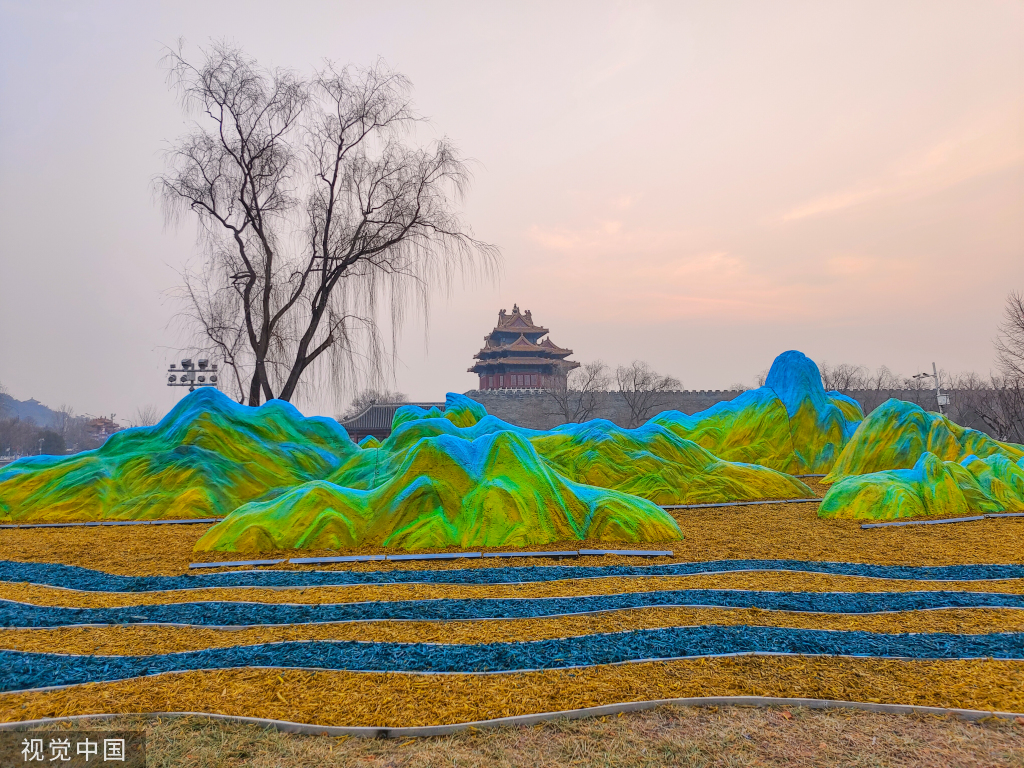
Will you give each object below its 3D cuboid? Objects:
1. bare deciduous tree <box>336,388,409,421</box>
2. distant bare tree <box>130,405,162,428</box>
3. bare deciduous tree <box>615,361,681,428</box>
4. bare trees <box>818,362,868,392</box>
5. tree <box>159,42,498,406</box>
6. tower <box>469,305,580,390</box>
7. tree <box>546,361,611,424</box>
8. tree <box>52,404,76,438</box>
[{"bbox_3d":[-25.628,6.615,125.000,12.000,11.610,11.000,-1,-5,0],"label":"bare deciduous tree"},{"bbox_3d":[-72.392,9.252,134.788,8.000,10.400,7.500,-1,-5,0],"label":"distant bare tree"},{"bbox_3d":[19.328,3.266,96.068,9.310,13.260,8.800,-1,-5,0],"label":"bare deciduous tree"},{"bbox_3d":[56.030,3.220,115.000,9.000,13.790,8.500,-1,-5,0],"label":"bare trees"},{"bbox_3d":[-6.564,-4.284,23.981,11.700,16.140,10.500,-1,-5,0],"label":"tree"},{"bbox_3d":[2.473,-6.244,128.055,20.000,17.690,20.000,0,-5,-10],"label":"tower"},{"bbox_3d":[9.429,3.299,95.072,8.940,13.260,8.500,-1,-5,0],"label":"tree"},{"bbox_3d":[-121.831,12.520,184.747,7.000,13.930,7.000,-1,-5,0],"label":"tree"}]

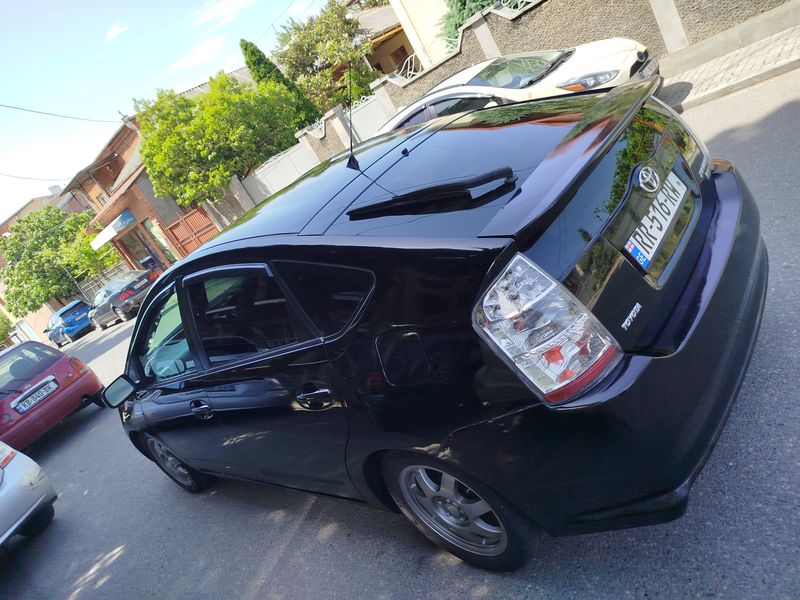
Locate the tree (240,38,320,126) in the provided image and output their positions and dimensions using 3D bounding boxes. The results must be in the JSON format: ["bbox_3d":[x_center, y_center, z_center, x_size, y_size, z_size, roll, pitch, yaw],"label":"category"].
[{"bbox_3d":[-2.589,-4.290,13.822,1.400,4.740,1.400,-13,25,47],"label":"tree"}]

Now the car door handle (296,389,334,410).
[{"bbox_3d":[-0.285,0.334,1.871,0.210,0.075,0.055,-13,25,47],"label":"car door handle"}]

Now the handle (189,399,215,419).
[{"bbox_3d":[-0.952,0.525,2.661,0.200,0.075,0.055,-13,25,47],"label":"handle"}]

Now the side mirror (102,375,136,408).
[{"bbox_3d":[-1.570,0.509,3.083,0.125,0.130,0.190,-13,25,47],"label":"side mirror"}]

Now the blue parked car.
[{"bbox_3d":[-16.312,1.231,27.560,4.050,1.450,1.700,-14,24,46],"label":"blue parked car"}]

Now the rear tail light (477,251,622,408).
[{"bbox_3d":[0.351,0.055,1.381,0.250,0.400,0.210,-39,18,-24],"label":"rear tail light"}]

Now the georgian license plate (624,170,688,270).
[{"bbox_3d":[0.809,-0.269,1.730,0.520,0.112,0.015,-45,6,-38],"label":"georgian license plate"}]

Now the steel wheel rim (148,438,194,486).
[{"bbox_3d":[-1.577,1.107,3.926,0.420,0.420,0.160,-13,25,47],"label":"steel wheel rim"}]

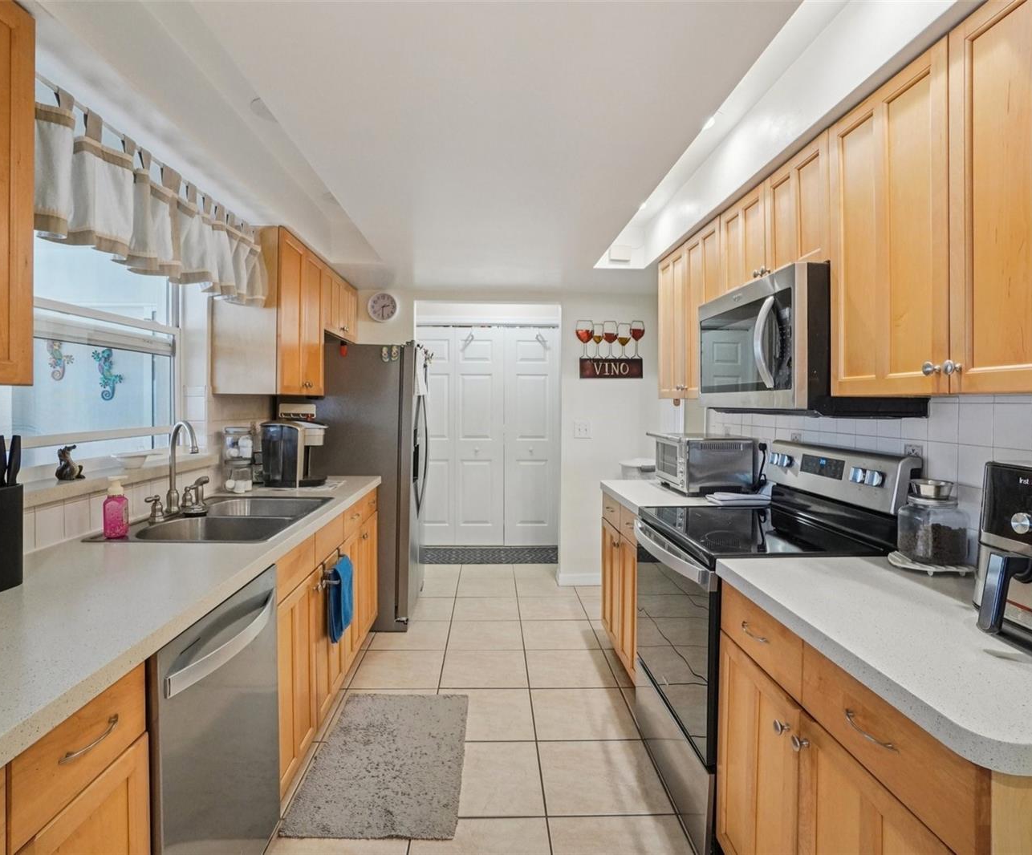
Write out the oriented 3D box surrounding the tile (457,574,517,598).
[{"bbox_3d":[-0.214,1.181,3.925,0.426,0.010,0.394,1,2,-3],"label":"tile"}]

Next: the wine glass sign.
[{"bbox_3d":[0.687,-0.584,3.914,0.507,0.452,0.025,1,2,-3],"label":"wine glass sign"}]

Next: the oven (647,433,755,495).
[{"bbox_3d":[1.020,0.198,2.918,0.395,0.277,0.425,1,3,-7],"label":"oven"}]

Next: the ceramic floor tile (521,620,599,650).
[{"bbox_3d":[0.259,1.231,3.180,0.432,0.010,0.403,0,2,-2],"label":"ceramic floor tile"}]

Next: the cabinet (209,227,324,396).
[{"bbox_3d":[-1.268,-0.564,2.832,0.305,0.775,0.710,1,3,-3],"label":"cabinet"}]

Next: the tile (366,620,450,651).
[{"bbox_3d":[-0.606,1.211,3.110,0.426,0.010,0.394,1,2,-3],"label":"tile"}]

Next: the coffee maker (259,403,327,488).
[{"bbox_3d":[-1.191,0.138,2.902,0.315,0.345,0.240,0,2,-2],"label":"coffee maker"}]

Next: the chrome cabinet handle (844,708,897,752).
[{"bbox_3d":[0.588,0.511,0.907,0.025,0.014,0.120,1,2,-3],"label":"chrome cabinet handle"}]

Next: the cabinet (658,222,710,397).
[{"bbox_3d":[0.980,-0.519,2.622,0.325,0.762,0.800,0,2,-2],"label":"cabinet"}]

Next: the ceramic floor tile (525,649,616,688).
[{"bbox_3d":[0.276,1.244,2.754,0.425,0.010,0.386,1,3,-3],"label":"ceramic floor tile"}]

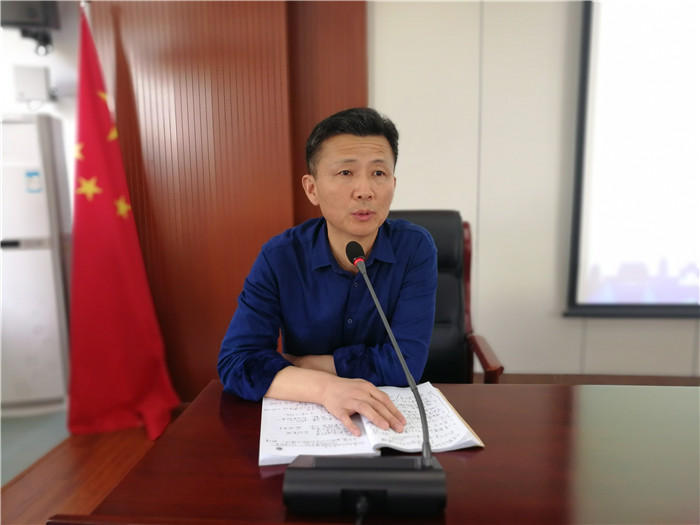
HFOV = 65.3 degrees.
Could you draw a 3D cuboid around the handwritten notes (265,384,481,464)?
[{"bbox_3d":[0.023,0.260,0.931,0.345,0.022,0.243,-2,9,-8],"label":"handwritten notes"}]

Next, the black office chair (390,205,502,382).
[{"bbox_3d":[0.139,0.388,1.691,0.620,1.070,0.680,0,9,6],"label":"black office chair"}]

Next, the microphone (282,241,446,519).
[{"bbox_3d":[0.019,0.134,0.784,0.200,0.315,0.275,-1,8,2],"label":"microphone"}]

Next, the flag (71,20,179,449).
[{"bbox_3d":[-1.121,-0.174,2.541,0.500,1.940,0.340,0,9,6],"label":"flag"}]

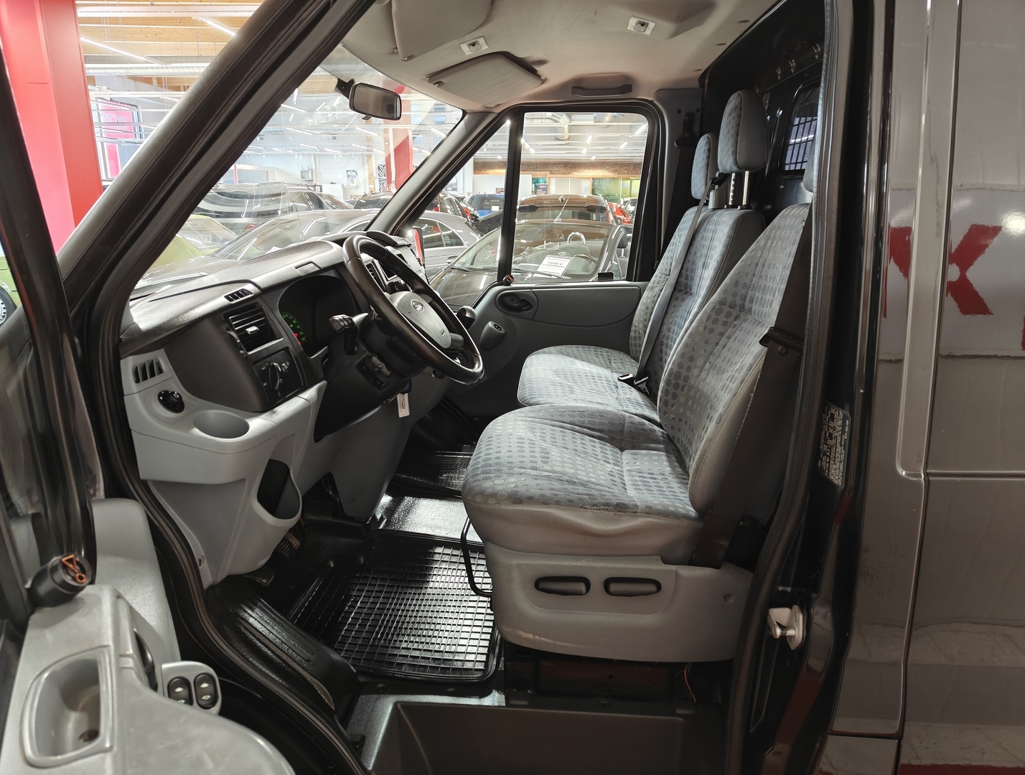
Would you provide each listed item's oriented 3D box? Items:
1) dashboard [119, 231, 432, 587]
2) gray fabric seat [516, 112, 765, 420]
[{"bbox_3d":[-0.476,-0.074,1.940,0.479,0.673,1.612,0,14,2],"label":"dashboard"},{"bbox_3d":[0.327,-0.252,2.134,0.622,1.091,0.877,0,14,2],"label":"gray fabric seat"}]

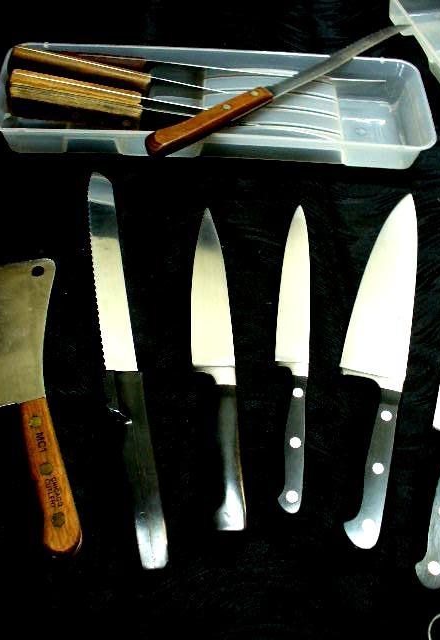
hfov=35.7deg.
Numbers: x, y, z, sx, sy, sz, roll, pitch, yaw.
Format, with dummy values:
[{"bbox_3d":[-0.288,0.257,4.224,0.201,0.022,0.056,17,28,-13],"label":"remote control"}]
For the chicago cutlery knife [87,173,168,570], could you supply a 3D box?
[{"bbox_3d":[-0.077,0.010,0.504,0.027,0.022,0.345,-8,56,-8],"label":"chicago cutlery knife"}]

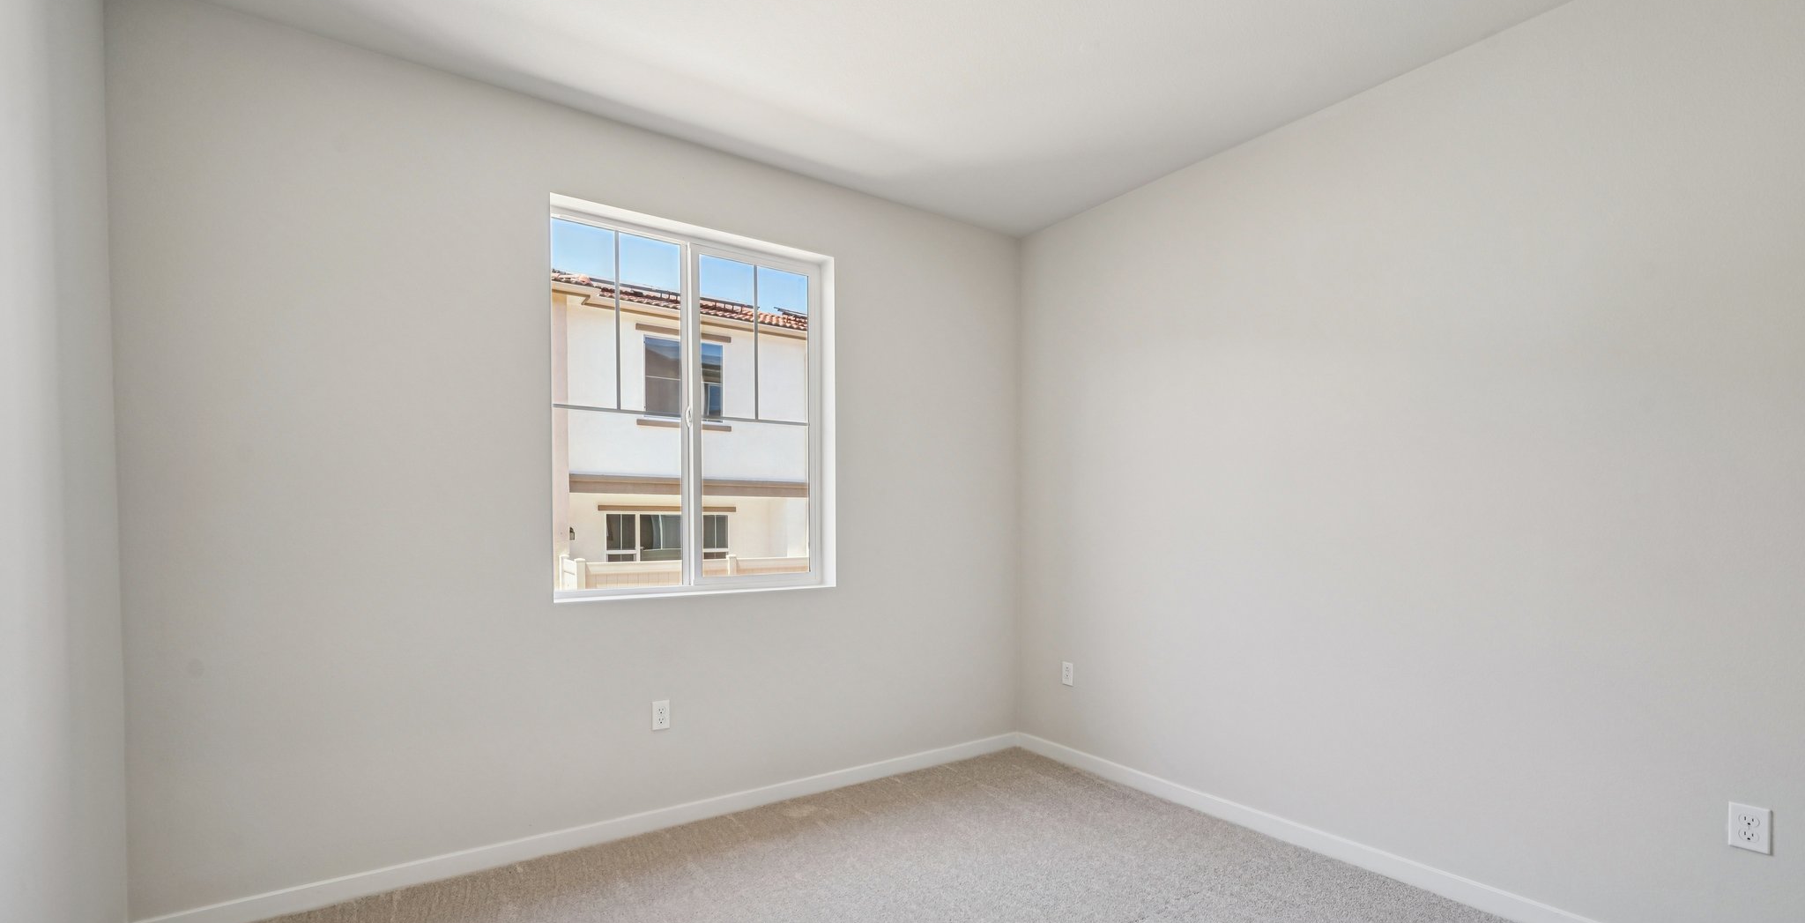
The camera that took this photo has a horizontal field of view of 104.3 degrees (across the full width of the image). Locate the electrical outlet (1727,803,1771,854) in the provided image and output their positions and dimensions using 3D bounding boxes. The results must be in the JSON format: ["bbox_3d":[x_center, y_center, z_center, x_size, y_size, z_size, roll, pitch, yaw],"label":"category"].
[{"bbox_3d":[2.193,0.951,1.815,0.009,0.114,0.070,0,-1,-35],"label":"electrical outlet"}]

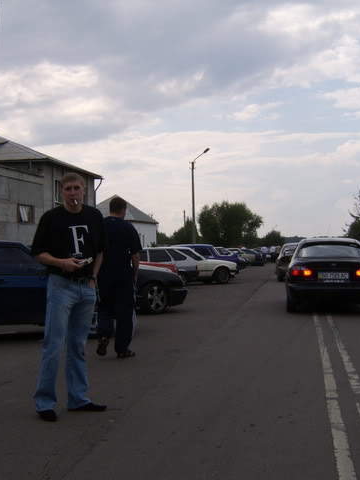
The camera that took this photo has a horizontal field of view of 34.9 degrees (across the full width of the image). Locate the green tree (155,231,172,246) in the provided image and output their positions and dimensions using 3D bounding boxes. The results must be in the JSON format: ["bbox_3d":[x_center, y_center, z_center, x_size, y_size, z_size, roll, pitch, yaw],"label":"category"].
[{"bbox_3d":[-2.450,0.800,85.000,3.000,4.200,3.000,0,-1,0],"label":"green tree"}]

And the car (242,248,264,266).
[{"bbox_3d":[4.600,1.350,46.300,4.200,1.410,1.680,0,-1,12],"label":"car"}]

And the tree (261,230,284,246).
[{"bbox_3d":[17.800,0.850,110.000,4.700,5.100,4.600,0,-1,0],"label":"tree"}]

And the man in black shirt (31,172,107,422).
[{"bbox_3d":[-0.837,0.407,4.300,0.580,1.810,0.420,0,-1,-22],"label":"man in black shirt"}]

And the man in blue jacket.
[{"bbox_3d":[-0.715,0.420,6.600,0.540,1.830,0.480,0,-1,18],"label":"man in blue jacket"}]

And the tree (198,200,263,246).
[{"bbox_3d":[6.900,-1.300,80.000,9.100,8.100,8.500,0,-1,0],"label":"tree"}]

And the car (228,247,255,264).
[{"bbox_3d":[3.300,1.230,41.000,4.200,1.410,1.680,0,-1,12],"label":"car"}]

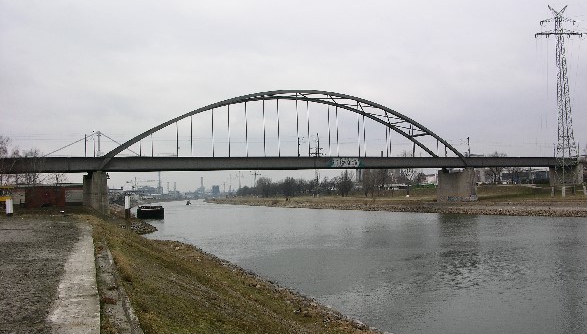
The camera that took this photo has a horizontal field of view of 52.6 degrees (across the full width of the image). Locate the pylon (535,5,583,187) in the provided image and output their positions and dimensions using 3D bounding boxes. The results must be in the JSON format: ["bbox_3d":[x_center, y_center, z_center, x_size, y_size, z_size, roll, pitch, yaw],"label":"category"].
[{"bbox_3d":[79.035,-18.889,173.296,12.900,54.800,7.300,-2,-3,10],"label":"pylon"}]

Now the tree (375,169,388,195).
[{"bbox_3d":[45.231,7.838,305.000,7.453,14.110,7.453,-2,-3,0],"label":"tree"}]

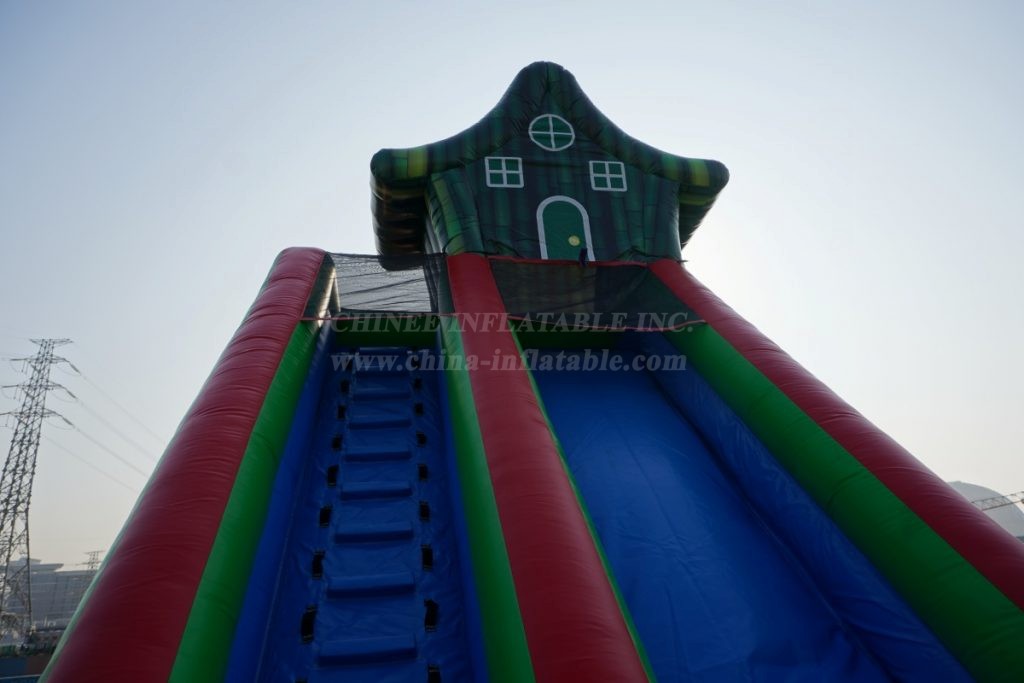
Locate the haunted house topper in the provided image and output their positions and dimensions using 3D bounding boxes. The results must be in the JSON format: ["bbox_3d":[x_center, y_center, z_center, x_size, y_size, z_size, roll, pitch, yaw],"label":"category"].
[{"bbox_3d":[0.328,-1.631,8.184,3.860,2.530,2.000,0,-21,-9],"label":"haunted house topper"}]

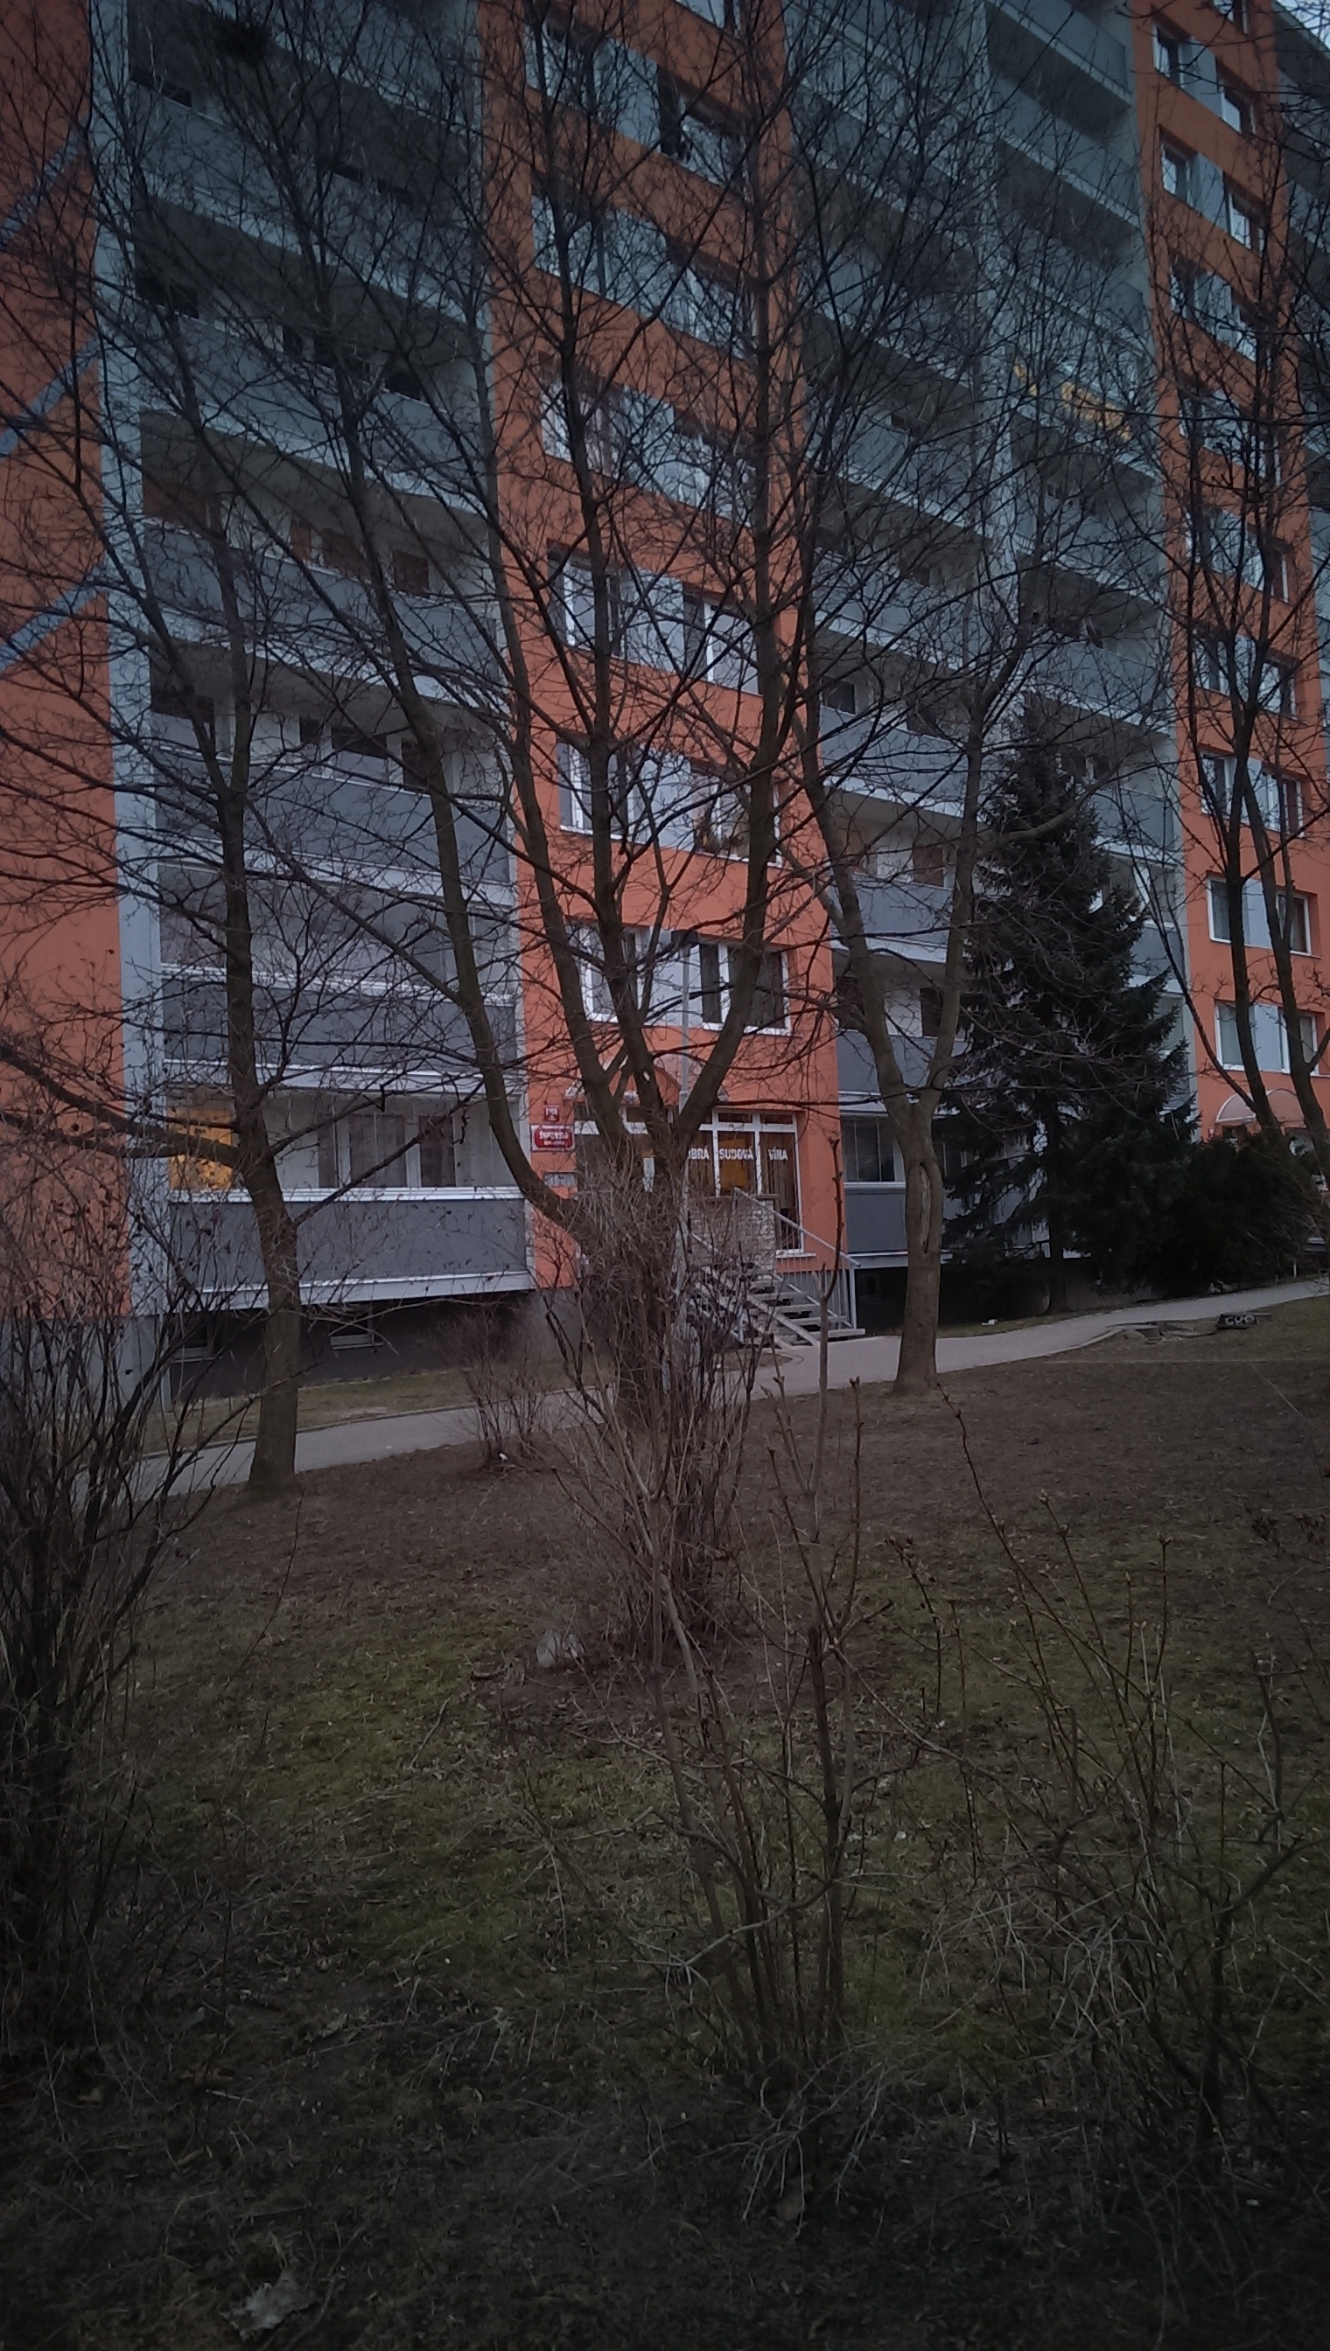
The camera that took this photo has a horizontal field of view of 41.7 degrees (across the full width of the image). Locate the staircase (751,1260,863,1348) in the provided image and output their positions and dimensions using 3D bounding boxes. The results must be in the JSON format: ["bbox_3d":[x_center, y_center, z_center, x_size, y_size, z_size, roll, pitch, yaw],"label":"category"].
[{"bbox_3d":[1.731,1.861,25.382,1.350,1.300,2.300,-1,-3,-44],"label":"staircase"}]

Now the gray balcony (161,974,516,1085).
[{"bbox_3d":[-4.515,-1.822,23.646,5.520,1.350,1.150,0,-3,-43],"label":"gray balcony"}]

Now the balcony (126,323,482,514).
[{"bbox_3d":[-4.808,-10.021,23.563,5.400,1.380,1.100,-1,-3,-44],"label":"balcony"}]

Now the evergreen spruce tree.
[{"bbox_3d":[7.138,-2.702,30.800,4.100,10.000,4.100,-3,-2,13],"label":"evergreen spruce tree"}]

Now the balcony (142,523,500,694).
[{"bbox_3d":[-4.772,-7.411,23.879,5.520,1.350,1.150,0,-3,-43],"label":"balcony"}]

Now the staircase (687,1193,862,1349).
[{"bbox_3d":[1.059,1.292,24.679,2.496,2.330,2.500,0,-3,-43],"label":"staircase"}]

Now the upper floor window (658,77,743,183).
[{"bbox_3d":[0.568,-17.265,29.029,2.020,1.520,0.200,0,-3,-43],"label":"upper floor window"}]

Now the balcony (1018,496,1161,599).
[{"bbox_3d":[8.406,-13.014,36.517,5.350,1.350,1.150,0,-3,-43],"label":"balcony"}]

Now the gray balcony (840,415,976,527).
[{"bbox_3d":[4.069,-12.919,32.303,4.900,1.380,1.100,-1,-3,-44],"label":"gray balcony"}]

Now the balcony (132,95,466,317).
[{"bbox_3d":[-5.028,-13.000,24.112,5.520,1.350,1.150,0,-3,-43],"label":"balcony"}]

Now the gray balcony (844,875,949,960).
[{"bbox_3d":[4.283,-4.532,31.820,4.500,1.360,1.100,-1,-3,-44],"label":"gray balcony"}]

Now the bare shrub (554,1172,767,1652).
[{"bbox_3d":[-0.018,0.911,6.750,0.850,1.800,0.850,-3,-2,0],"label":"bare shrub"}]

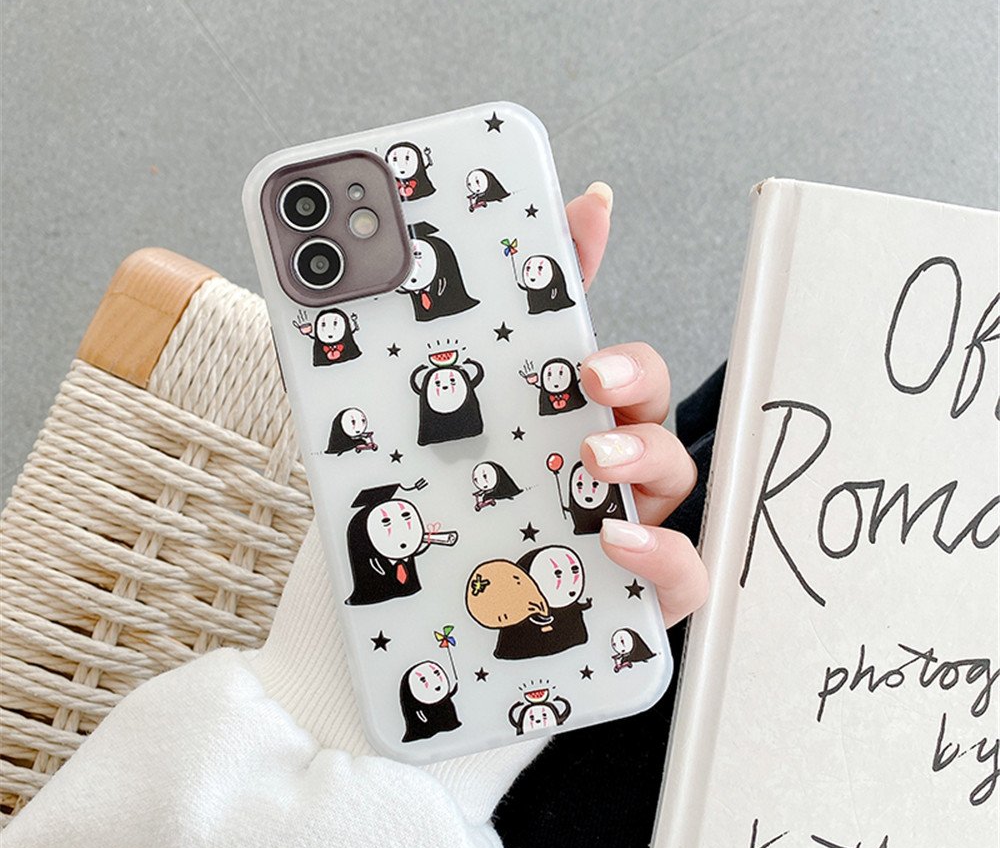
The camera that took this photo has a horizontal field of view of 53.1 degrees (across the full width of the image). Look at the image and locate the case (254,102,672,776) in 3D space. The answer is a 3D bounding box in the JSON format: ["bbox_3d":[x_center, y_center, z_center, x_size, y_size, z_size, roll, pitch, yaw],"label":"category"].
[{"bbox_3d":[-0.010,0.002,0.240,0.075,0.011,0.150,-13,89,0],"label":"case"}]

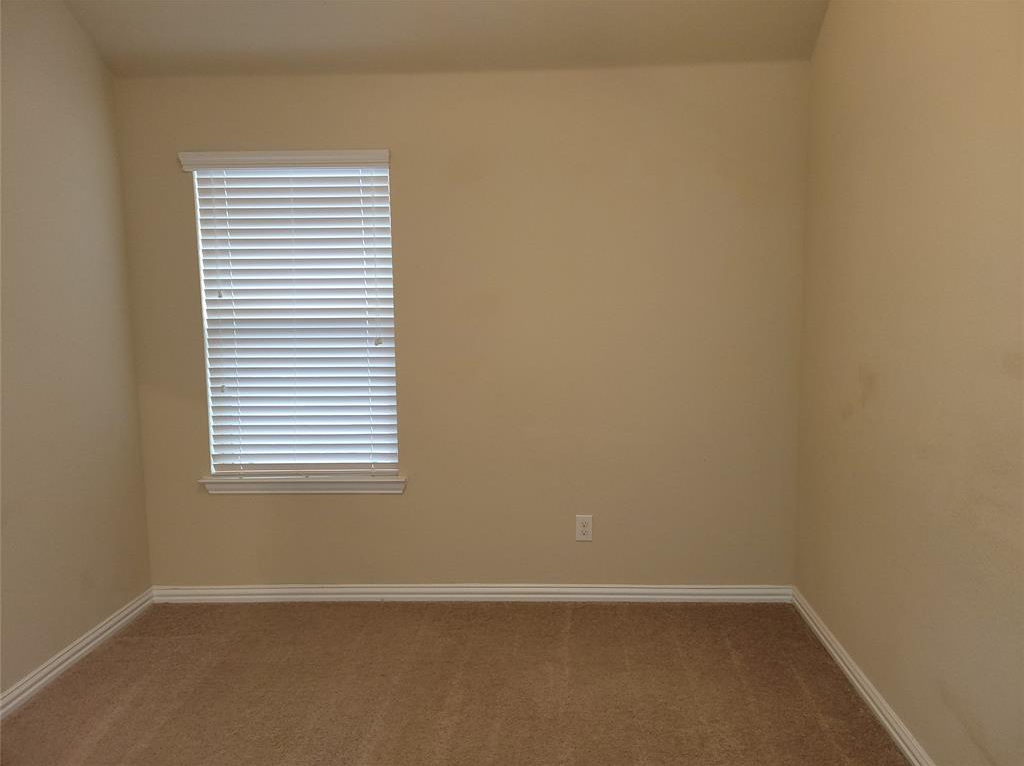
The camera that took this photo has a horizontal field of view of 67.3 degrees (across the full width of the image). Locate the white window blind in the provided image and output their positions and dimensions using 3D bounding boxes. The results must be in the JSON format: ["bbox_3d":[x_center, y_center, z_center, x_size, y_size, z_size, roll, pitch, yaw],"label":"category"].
[{"bbox_3d":[-0.976,-0.285,3.465,0.913,1.461,0.075,-1,7,2],"label":"white window blind"}]

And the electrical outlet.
[{"bbox_3d":[0.333,0.668,3.535,0.072,0.116,0.012,-1,7,2],"label":"electrical outlet"}]

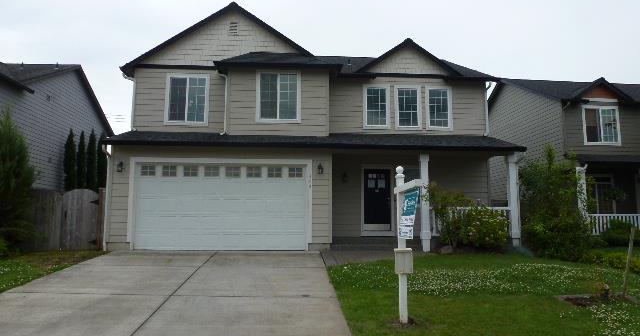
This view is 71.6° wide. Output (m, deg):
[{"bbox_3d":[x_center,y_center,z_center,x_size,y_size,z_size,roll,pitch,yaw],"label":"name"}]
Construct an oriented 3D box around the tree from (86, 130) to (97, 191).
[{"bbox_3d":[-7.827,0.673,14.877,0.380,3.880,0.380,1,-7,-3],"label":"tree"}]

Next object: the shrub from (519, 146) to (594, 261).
[{"bbox_3d":[6.863,0.929,12.934,2.050,3.150,1.800,1,-7,-3],"label":"shrub"}]

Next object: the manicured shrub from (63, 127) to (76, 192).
[{"bbox_3d":[-7.741,0.613,13.476,0.450,3.650,0.450,1,-7,-3],"label":"manicured shrub"}]

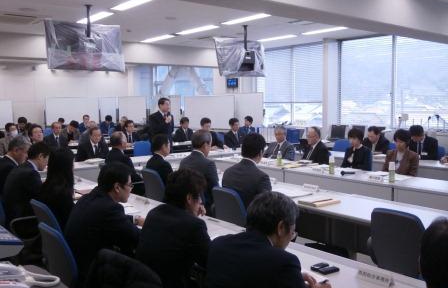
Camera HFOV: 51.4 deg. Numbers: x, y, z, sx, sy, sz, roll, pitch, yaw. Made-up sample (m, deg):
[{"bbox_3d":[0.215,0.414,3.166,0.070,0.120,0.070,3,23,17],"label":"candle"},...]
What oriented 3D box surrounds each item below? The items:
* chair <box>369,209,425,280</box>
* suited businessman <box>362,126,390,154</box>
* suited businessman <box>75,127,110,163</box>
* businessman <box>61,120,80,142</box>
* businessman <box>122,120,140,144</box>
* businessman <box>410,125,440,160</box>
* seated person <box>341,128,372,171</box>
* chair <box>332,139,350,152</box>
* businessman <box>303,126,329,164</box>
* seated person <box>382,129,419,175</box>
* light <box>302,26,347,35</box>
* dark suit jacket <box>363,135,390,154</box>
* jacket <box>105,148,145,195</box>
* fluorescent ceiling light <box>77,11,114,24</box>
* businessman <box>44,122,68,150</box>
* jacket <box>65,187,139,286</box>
[{"bbox_3d":[1.273,0.857,3.120,0.580,0.870,0.550,-5,6,-40],"label":"chair"},{"bbox_3d":[2.525,0.257,7.742,0.800,1.180,0.520,-5,7,-40],"label":"suited businessman"},{"bbox_3d":[-2.099,0.352,7.636,0.580,1.228,0.800,-4,6,-38],"label":"suited businessman"},{"bbox_3d":[-3.321,0.121,10.392,0.550,1.243,0.800,-4,6,-38],"label":"businessman"},{"bbox_3d":[-2.030,0.127,10.197,0.520,1.256,0.780,-4,6,-38],"label":"businessman"},{"bbox_3d":[3.130,0.328,7.648,0.800,1.247,0.560,-4,6,-38],"label":"businessman"},{"bbox_3d":[1.683,0.396,6.265,0.780,1.190,0.480,-5,7,-40],"label":"seated person"},{"bbox_3d":[1.991,0.364,8.389,0.580,0.860,0.560,-5,7,-40],"label":"chair"},{"bbox_3d":[1.231,0.347,6.798,0.800,1.200,0.540,-5,7,-40],"label":"businessman"},{"bbox_3d":[2.223,0.452,6.060,0.780,1.264,0.520,-4,6,-38],"label":"seated person"},{"bbox_3d":[1.898,-2.149,8.862,0.200,0.060,1.100,-5,7,-40],"label":"light"},{"bbox_3d":[2.690,0.142,8.227,0.420,0.610,0.500,-4,6,-38],"label":"dark suit jacket"},{"bbox_3d":[-1.303,0.344,6.039,0.450,0.610,0.500,-4,6,-38],"label":"jacket"},{"bbox_3d":[-2.463,-2.417,8.886,0.230,0.080,1.250,-5,6,-40],"label":"fluorescent ceiling light"},{"bbox_3d":[-3.172,0.217,8.957,0.550,1.240,0.780,-4,6,-38],"label":"businessman"},{"bbox_3d":[-0.707,0.550,2.940,0.520,0.620,0.500,-5,7,-40],"label":"jacket"}]

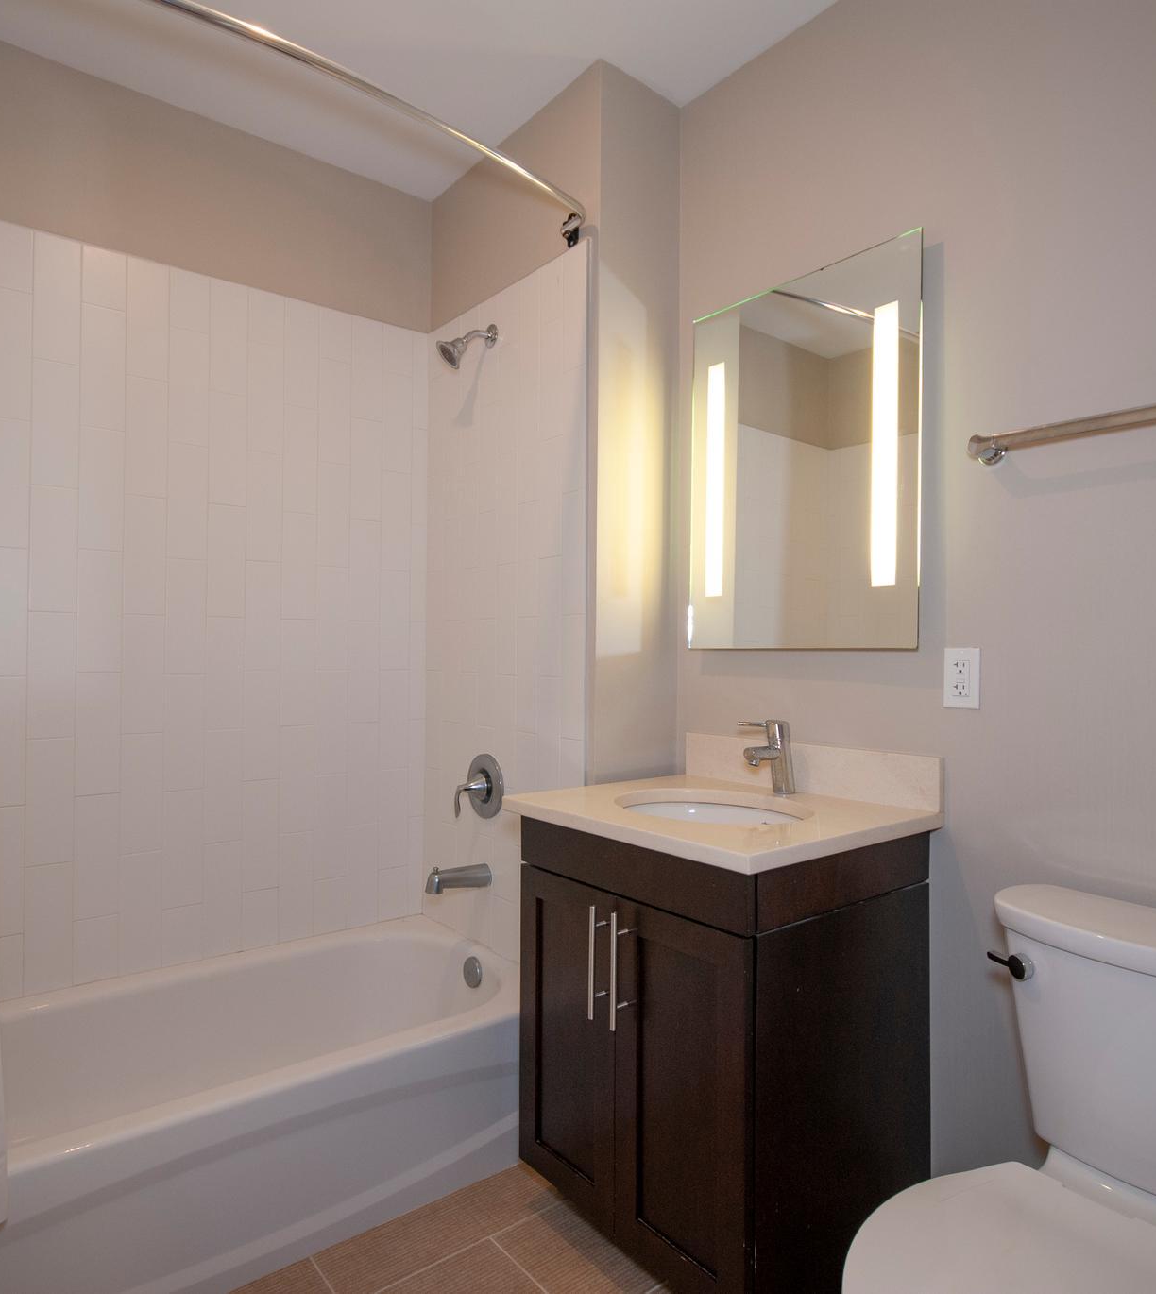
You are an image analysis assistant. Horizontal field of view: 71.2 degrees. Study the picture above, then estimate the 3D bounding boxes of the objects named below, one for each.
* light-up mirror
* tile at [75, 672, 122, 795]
[{"bbox_3d":[0.487,-0.406,1.810,0.030,0.821,0.604,1,0,-38],"label":"light-up mirror"},{"bbox_3d":[-1.208,0.218,2.036,0.098,0.306,0.010,1,-1,-37],"label":"tile"}]

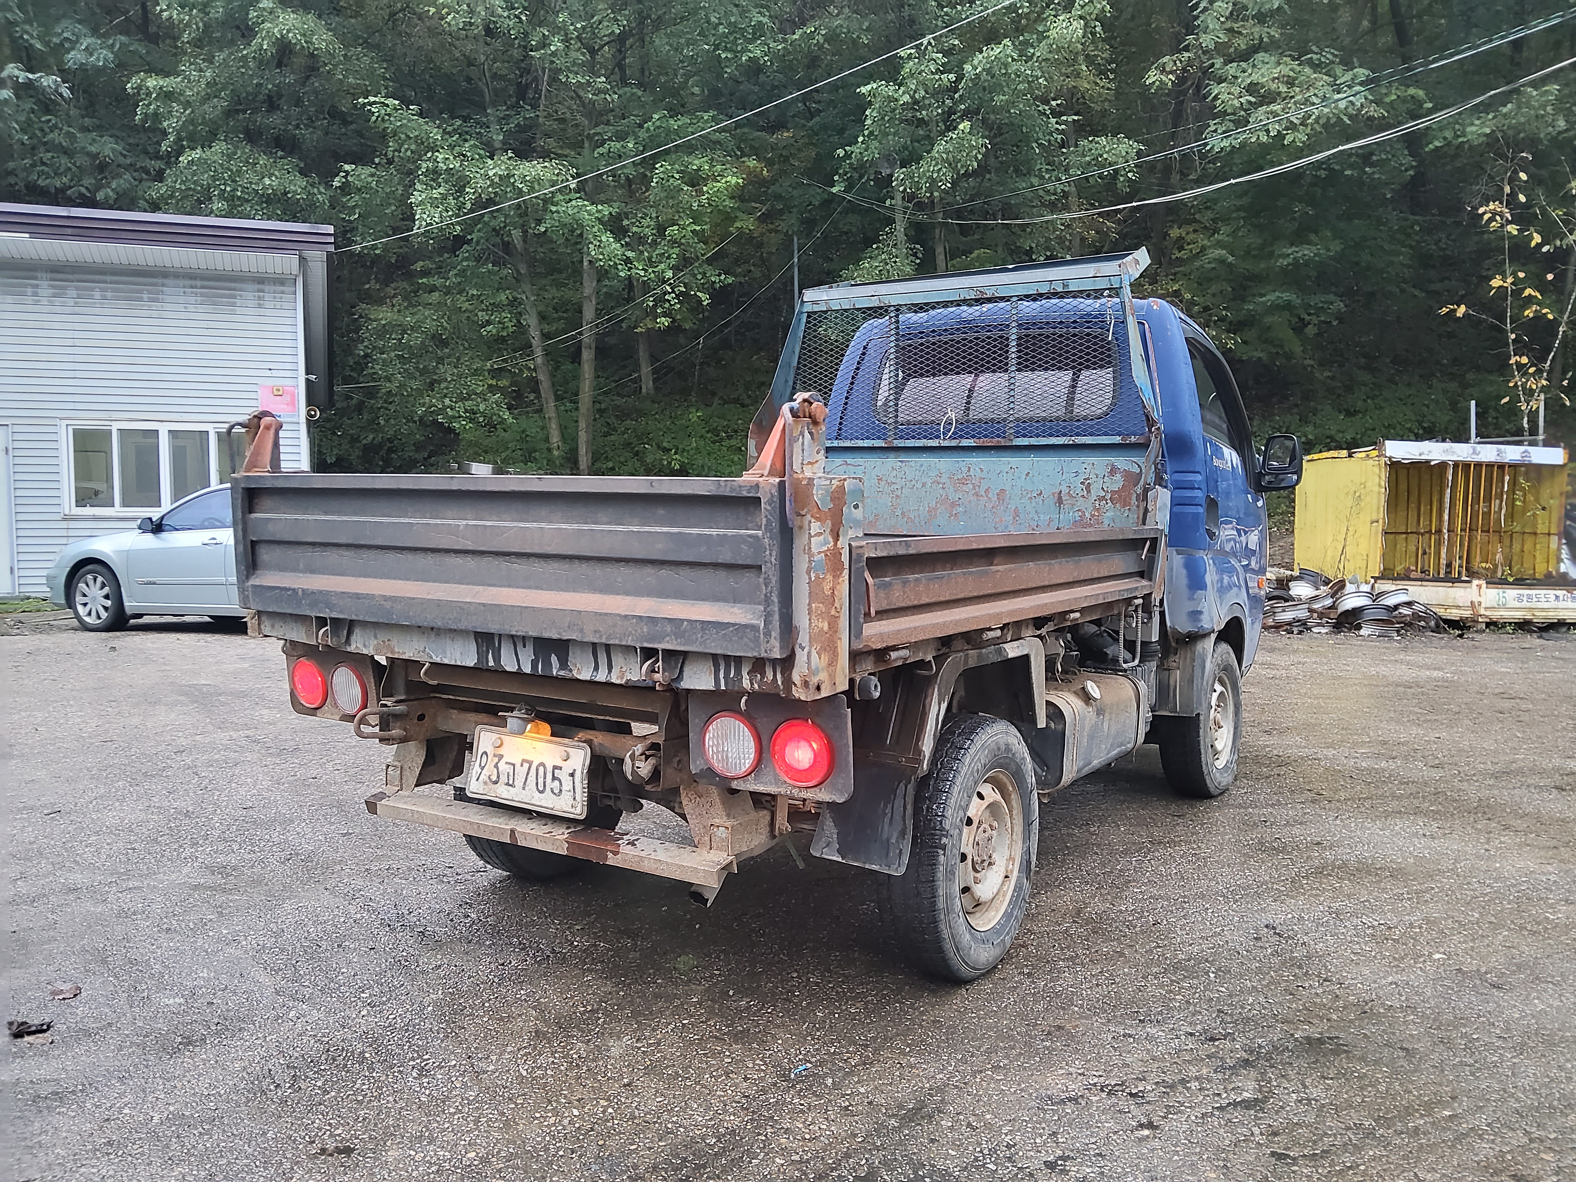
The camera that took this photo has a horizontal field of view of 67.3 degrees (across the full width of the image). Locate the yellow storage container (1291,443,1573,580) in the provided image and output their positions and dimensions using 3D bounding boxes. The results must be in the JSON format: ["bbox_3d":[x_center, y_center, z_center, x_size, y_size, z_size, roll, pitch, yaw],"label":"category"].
[{"bbox_3d":[7.990,-0.744,14.860,2.400,2.000,1.750,0,4,-10],"label":"yellow storage container"}]

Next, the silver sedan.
[{"bbox_3d":[-4.857,-0.353,11.520,4.880,1.480,1.800,1,4,16],"label":"silver sedan"}]

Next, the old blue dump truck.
[{"bbox_3d":[0.526,-0.181,4.511,1.900,2.150,4.620,3,5,32],"label":"old blue dump truck"}]

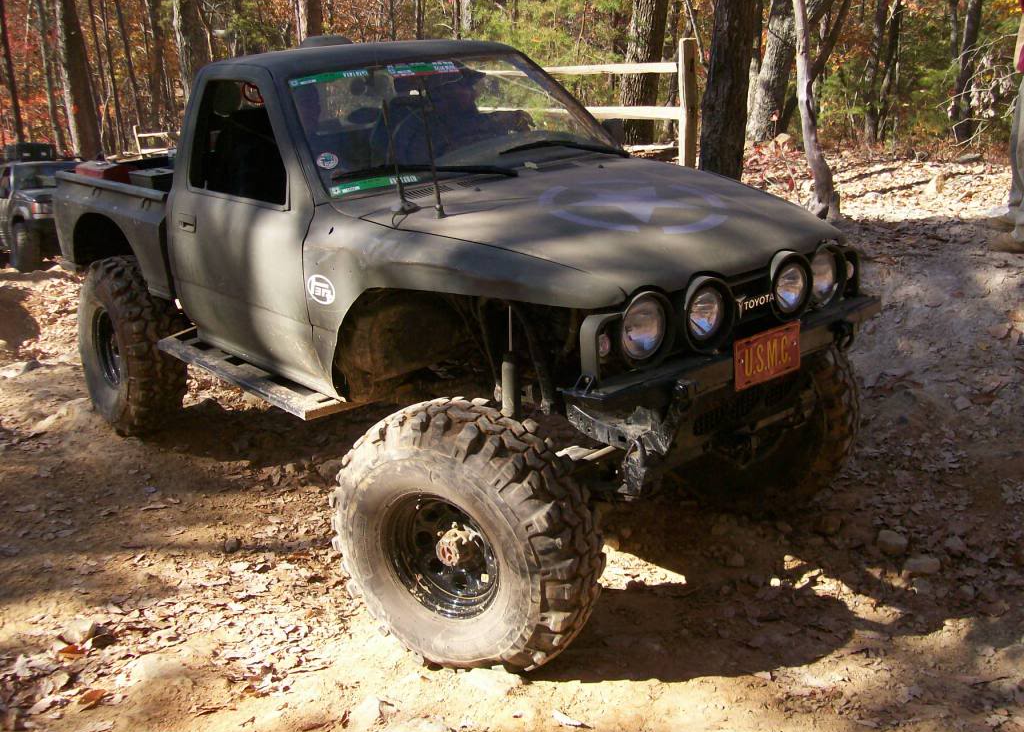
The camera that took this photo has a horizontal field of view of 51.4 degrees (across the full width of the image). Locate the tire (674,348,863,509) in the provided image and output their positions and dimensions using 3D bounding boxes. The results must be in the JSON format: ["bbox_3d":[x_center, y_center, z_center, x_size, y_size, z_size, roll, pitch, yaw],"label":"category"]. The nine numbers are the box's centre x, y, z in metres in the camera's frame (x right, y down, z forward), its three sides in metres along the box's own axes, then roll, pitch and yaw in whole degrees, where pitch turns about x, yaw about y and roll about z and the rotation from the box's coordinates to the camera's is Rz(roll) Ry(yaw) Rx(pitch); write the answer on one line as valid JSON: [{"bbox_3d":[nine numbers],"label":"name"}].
[{"bbox_3d":[0.915,0.153,4.180,0.860,0.860,0.285,14,25,41],"label":"tire"}]

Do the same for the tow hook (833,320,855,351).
[{"bbox_3d":[1.067,-0.099,3.438,0.050,0.090,0.070,-18,23,-36],"label":"tow hook"}]

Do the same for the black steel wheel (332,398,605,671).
[{"bbox_3d":[-0.153,0.522,3.203,0.860,0.860,0.285,9,24,31],"label":"black steel wheel"}]

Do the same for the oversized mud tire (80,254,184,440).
[{"bbox_3d":[-1.854,-0.103,5.192,0.285,0.860,0.860,-11,20,-38],"label":"oversized mud tire"}]

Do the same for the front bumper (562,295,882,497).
[{"bbox_3d":[0.680,0.041,3.315,1.380,0.310,0.250,-18,23,-36],"label":"front bumper"}]

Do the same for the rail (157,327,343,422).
[{"bbox_3d":[-1.036,0.016,4.215,0.230,0.055,1.320,-18,23,-36],"label":"rail"}]

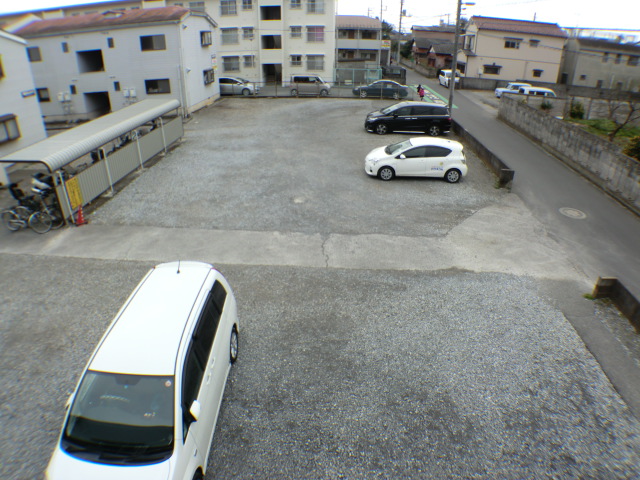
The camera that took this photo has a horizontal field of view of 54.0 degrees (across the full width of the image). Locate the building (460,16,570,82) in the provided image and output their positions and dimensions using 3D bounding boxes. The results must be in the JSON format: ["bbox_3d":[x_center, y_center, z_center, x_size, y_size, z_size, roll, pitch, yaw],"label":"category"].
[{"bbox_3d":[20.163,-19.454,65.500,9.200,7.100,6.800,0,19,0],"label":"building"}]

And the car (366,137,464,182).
[{"bbox_3d":[3.665,-3.105,24.300,4.000,1.460,1.700,1,19,4],"label":"car"}]

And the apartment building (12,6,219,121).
[{"bbox_3d":[-14.388,-13.300,46.500,11.700,7.100,11.000,1,19,3],"label":"apartment building"}]

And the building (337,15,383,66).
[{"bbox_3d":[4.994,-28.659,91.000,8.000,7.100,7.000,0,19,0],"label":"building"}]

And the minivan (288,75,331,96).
[{"bbox_3d":[-0.843,-12.957,53.000,3.450,1.720,1.480,1,19,2],"label":"minivan"}]

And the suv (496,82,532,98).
[{"bbox_3d":[17.482,-13.422,56.500,3.500,1.550,1.550,-2,19,-5],"label":"suv"}]

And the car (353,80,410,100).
[{"bbox_3d":[5.107,-12.527,52.200,4.600,1.420,1.740,3,19,8],"label":"car"}]

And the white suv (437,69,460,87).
[{"bbox_3d":[13.236,-16.517,64.000,1.550,1.700,3.450,-2,19,-6],"label":"white suv"}]

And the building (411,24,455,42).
[{"bbox_3d":[19.814,-33.261,106.000,8.800,6.200,7.500,0,19,0],"label":"building"}]

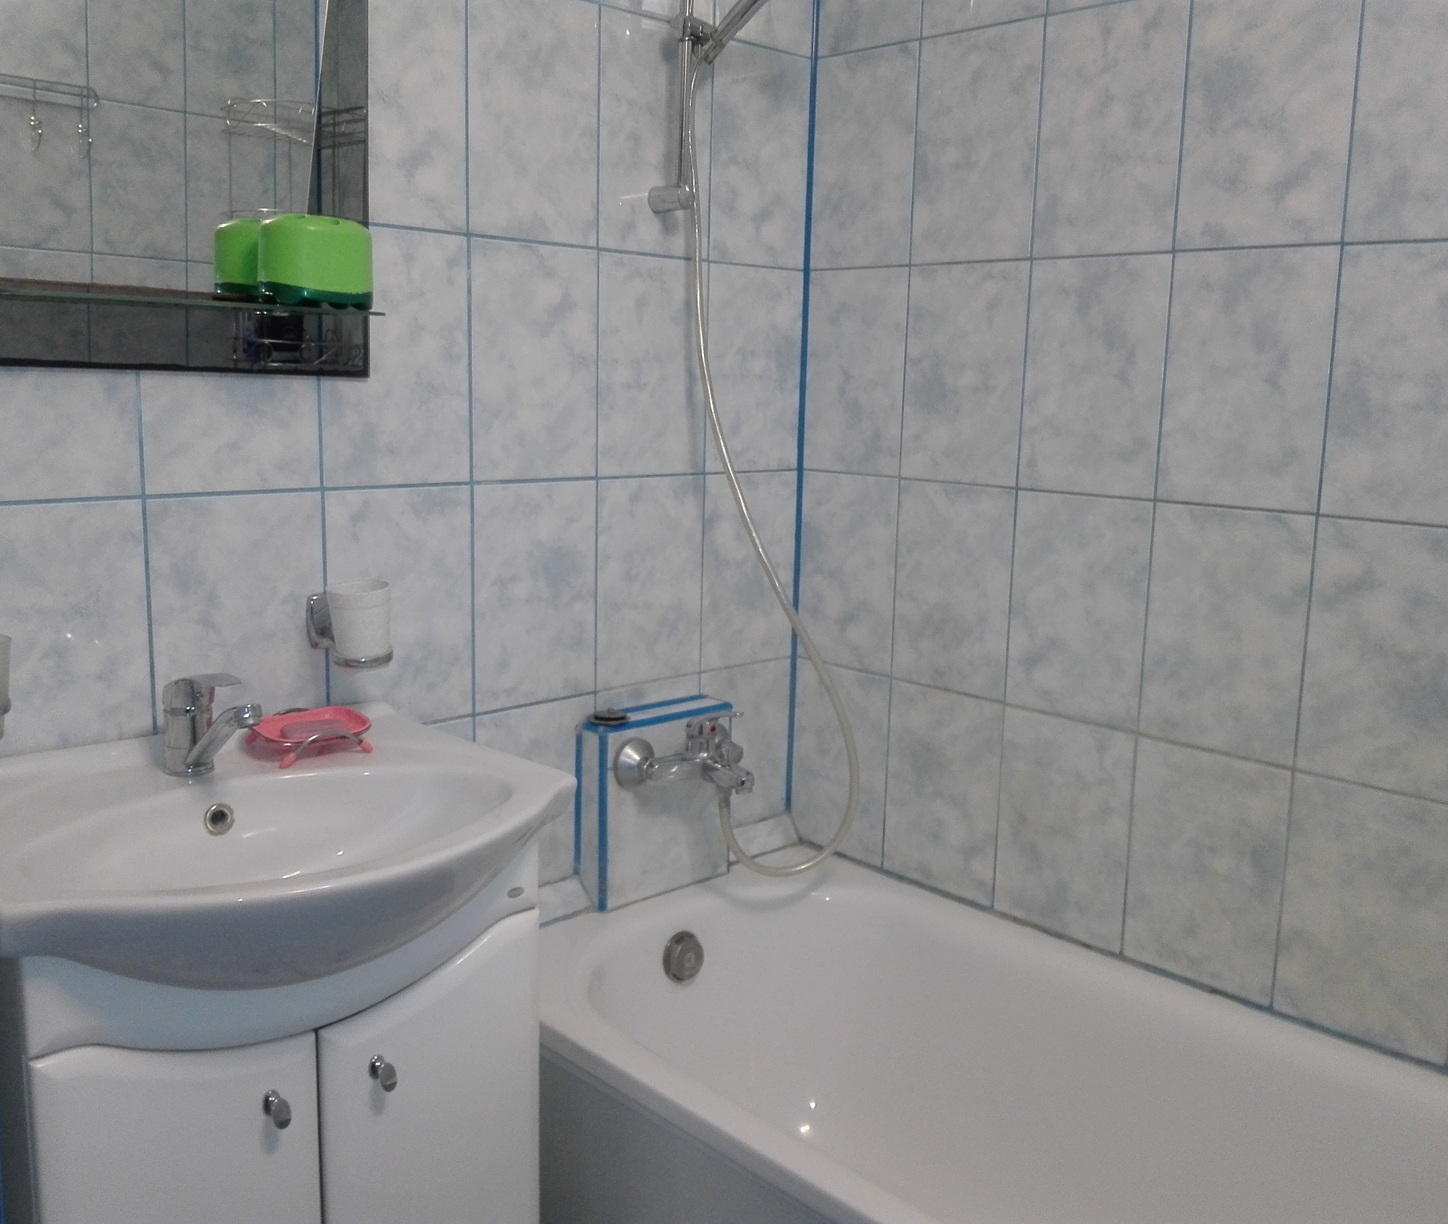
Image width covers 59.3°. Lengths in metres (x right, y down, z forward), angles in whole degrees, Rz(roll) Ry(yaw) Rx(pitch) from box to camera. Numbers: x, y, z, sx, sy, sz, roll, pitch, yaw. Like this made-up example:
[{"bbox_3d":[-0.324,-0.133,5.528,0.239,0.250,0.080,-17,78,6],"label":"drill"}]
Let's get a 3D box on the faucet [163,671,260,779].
[{"bbox_3d":[-0.494,0.111,1.233,0.160,0.108,0.050,10,13,38],"label":"faucet"}]

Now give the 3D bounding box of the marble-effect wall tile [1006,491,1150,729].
[{"bbox_3d":[0.473,-0.005,1.710,0.010,0.300,0.200,-8,14,-43],"label":"marble-effect wall tile"}]

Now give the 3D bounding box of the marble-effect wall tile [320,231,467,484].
[{"bbox_3d":[-0.392,-0.303,1.522,0.200,0.300,0.010,-8,14,-43],"label":"marble-effect wall tile"}]

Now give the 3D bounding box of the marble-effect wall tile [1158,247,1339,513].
[{"bbox_3d":[0.615,-0.274,1.498,0.010,0.300,0.200,-8,14,-43],"label":"marble-effect wall tile"}]

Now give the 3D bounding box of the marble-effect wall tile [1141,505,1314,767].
[{"bbox_3d":[0.612,0.023,1.556,0.009,0.300,0.200,-9,14,-43],"label":"marble-effect wall tile"}]

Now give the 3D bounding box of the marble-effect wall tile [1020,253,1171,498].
[{"bbox_3d":[0.481,-0.306,1.655,0.010,0.300,0.200,-8,14,-43],"label":"marble-effect wall tile"}]

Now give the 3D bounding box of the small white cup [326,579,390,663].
[{"bbox_3d":[-0.410,0.013,1.437,0.069,0.085,0.069,1,10,0],"label":"small white cup"}]

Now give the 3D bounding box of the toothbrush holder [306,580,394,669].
[{"bbox_3d":[-0.422,0.013,1.450,0.073,0.090,0.112,-8,14,-43],"label":"toothbrush holder"}]

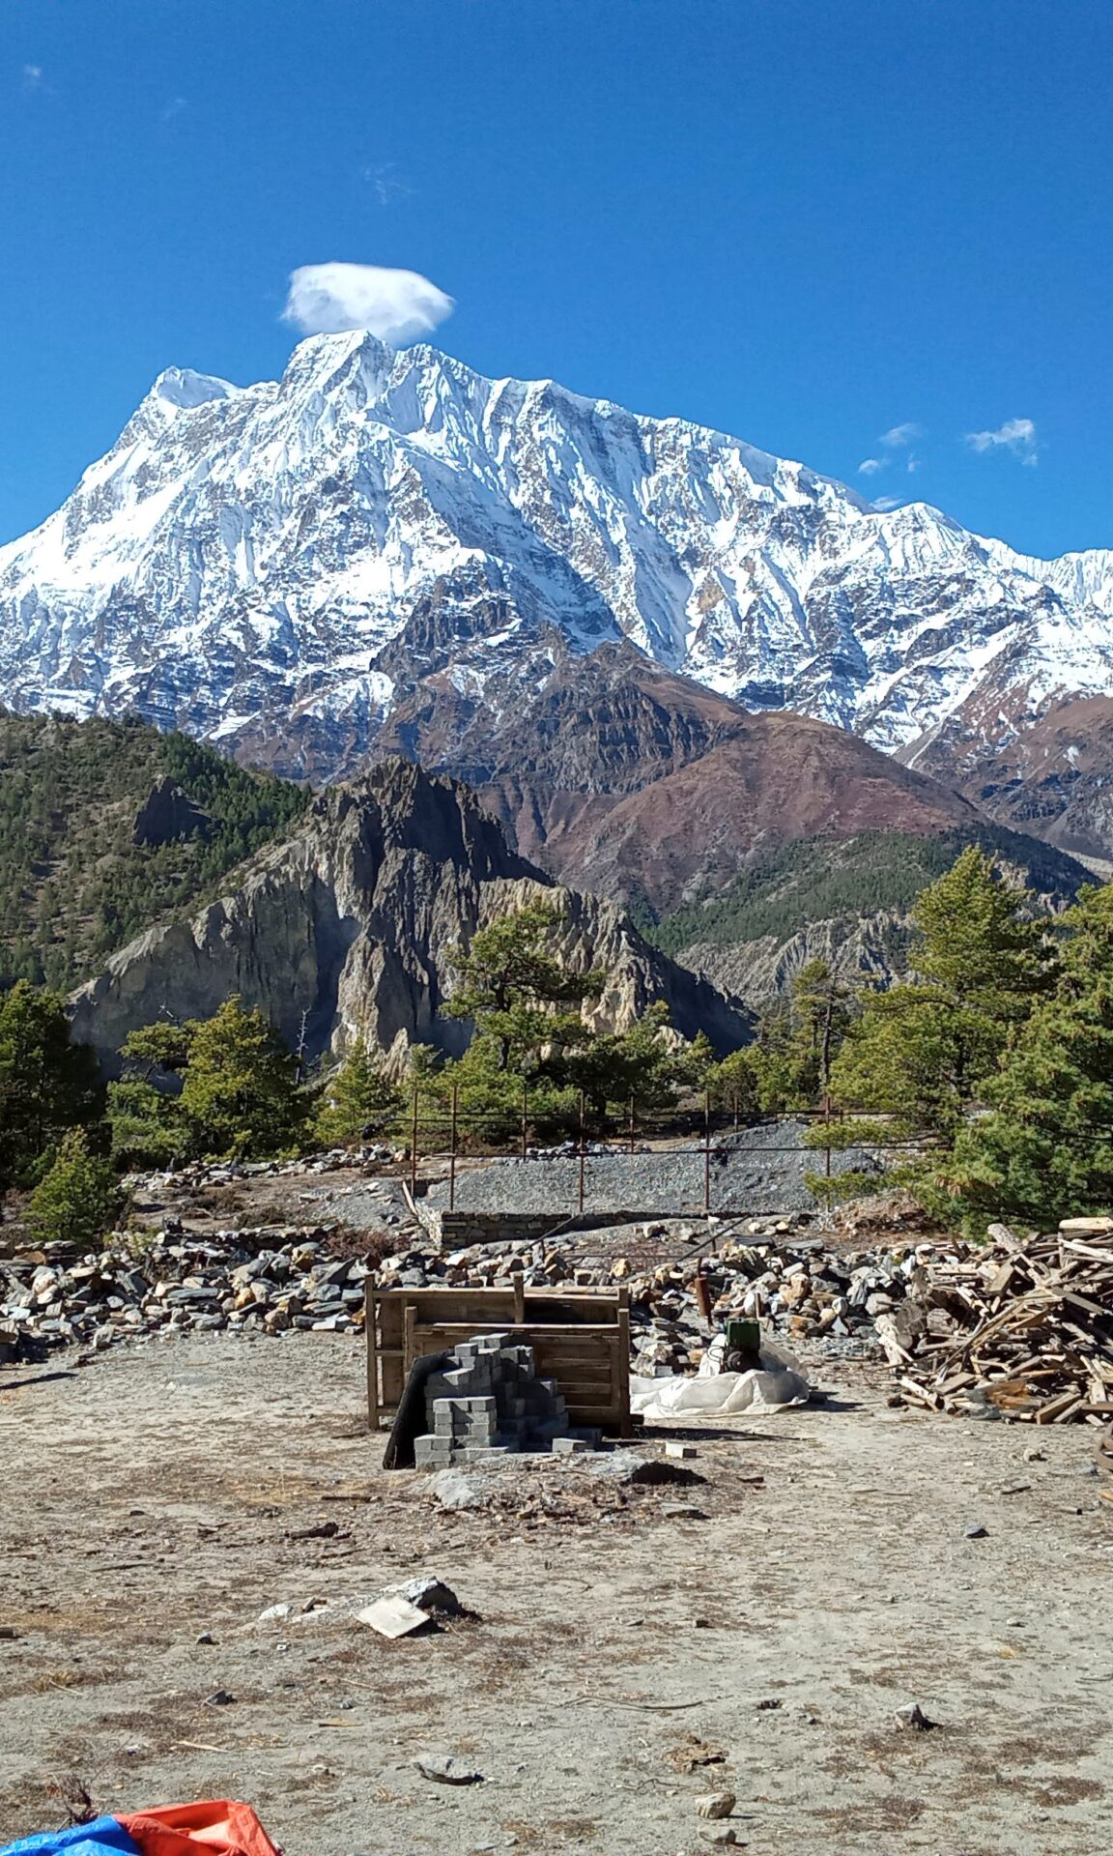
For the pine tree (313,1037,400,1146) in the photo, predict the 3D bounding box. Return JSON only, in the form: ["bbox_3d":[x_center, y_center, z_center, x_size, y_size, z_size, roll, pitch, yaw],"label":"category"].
[{"bbox_3d":[-3.599,3.025,36.000,1.530,2.121,1.423,0,-5,0],"label":"pine tree"}]

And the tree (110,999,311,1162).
[{"bbox_3d":[-5.894,2.611,34.000,3.415,2.824,2.561,0,-5,0],"label":"tree"}]

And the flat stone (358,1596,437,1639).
[{"bbox_3d":[-0.750,3.211,9.300,0.270,0.060,0.270,-10,14,-44],"label":"flat stone"}]

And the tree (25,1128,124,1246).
[{"bbox_3d":[-6.386,3.481,26.500,1.331,1.664,1.238,0,-5,0],"label":"tree"}]

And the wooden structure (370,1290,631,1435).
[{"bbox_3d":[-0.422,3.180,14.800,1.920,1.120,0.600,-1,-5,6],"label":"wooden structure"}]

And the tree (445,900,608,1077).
[{"bbox_3d":[-0.618,1.391,40.000,3.207,3.825,2.982,0,-5,0],"label":"tree"}]

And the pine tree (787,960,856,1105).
[{"bbox_3d":[5.578,2.292,42.000,1.379,3.245,1.283,0,-5,0],"label":"pine tree"}]

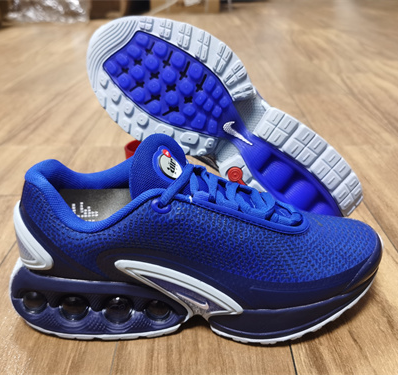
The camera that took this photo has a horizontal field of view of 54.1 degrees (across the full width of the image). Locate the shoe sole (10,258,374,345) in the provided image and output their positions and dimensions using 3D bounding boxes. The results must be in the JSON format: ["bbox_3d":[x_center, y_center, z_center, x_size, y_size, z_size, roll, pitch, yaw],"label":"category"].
[{"bbox_3d":[0.010,0.065,0.311,0.302,0.055,0.112,-2,30,-3],"label":"shoe sole"}]

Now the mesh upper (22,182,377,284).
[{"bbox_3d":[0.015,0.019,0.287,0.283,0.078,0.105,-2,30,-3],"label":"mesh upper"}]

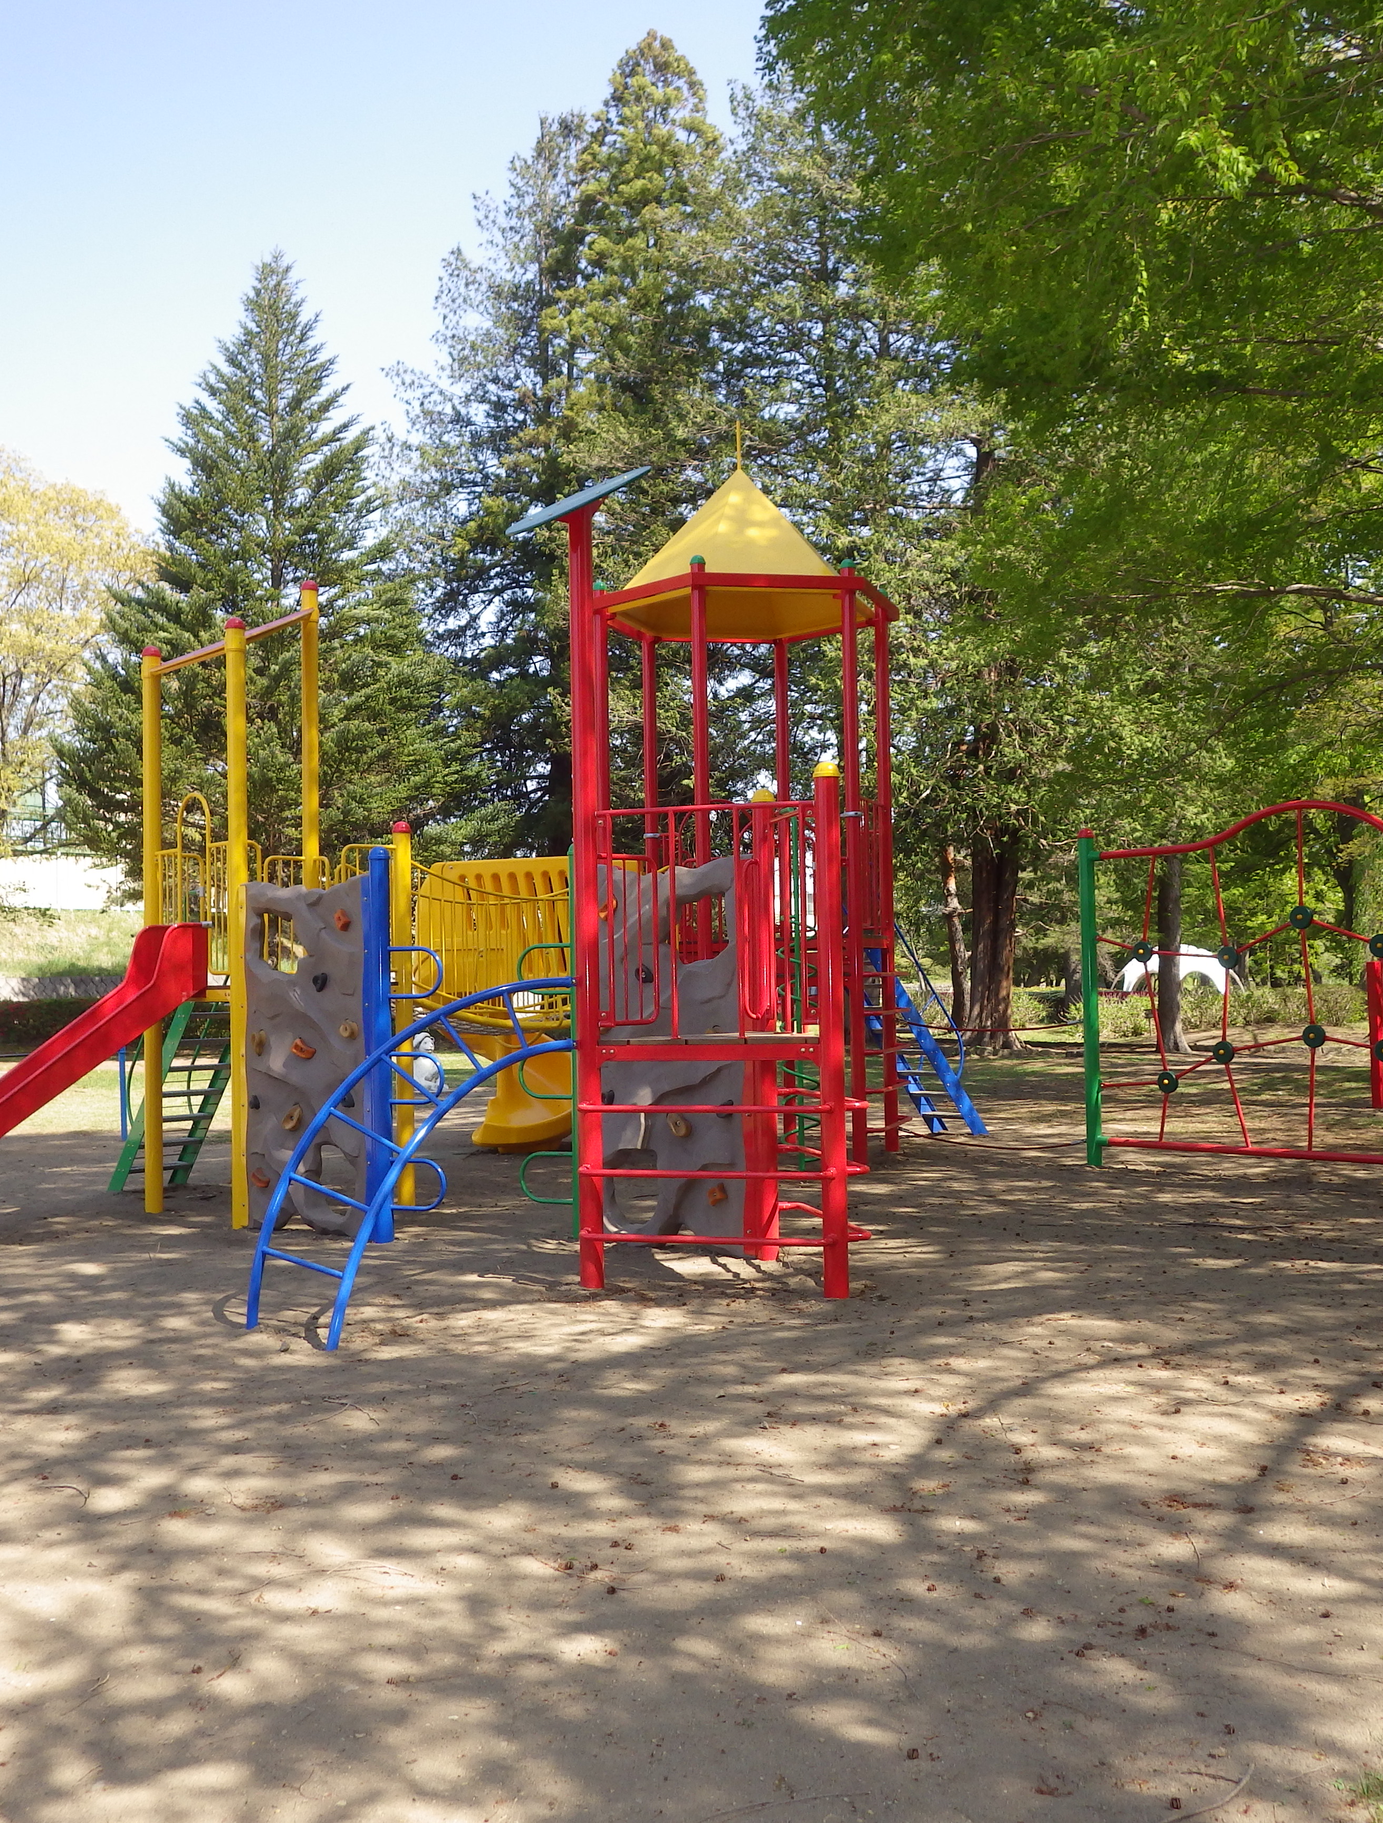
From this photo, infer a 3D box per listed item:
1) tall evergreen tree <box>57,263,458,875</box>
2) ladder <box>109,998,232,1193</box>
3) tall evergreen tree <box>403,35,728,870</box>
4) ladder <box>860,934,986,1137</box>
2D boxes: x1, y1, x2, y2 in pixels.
[{"bbox_3d":[-9.170,-5.487,37.244,8.400,17.124,8.400,-1,-2,0],"label":"tall evergreen tree"},{"bbox_3d":[-3.642,1.287,12.673,0.570,1.520,1.280,1,-3,-44],"label":"ladder"},{"bbox_3d":[-3.078,-8.645,40.363,7.600,23.473,7.600,-1,-2,0],"label":"tall evergreen tree"},{"bbox_3d":[1.931,1.163,15.995,1.580,1.840,0.570,1,-3,-40],"label":"ladder"}]

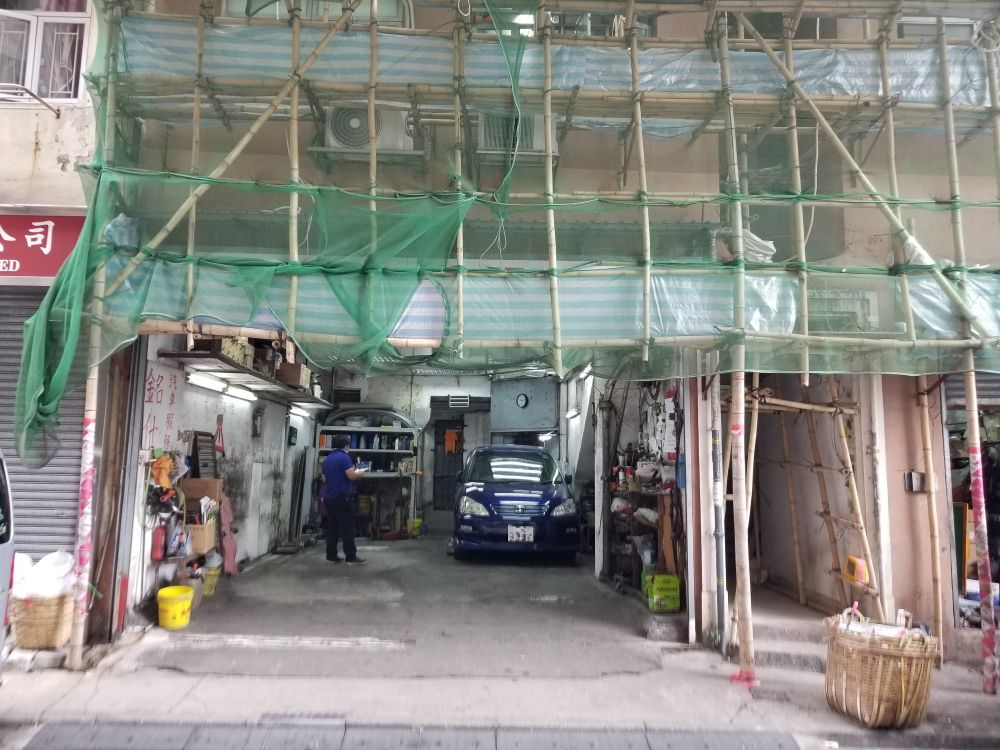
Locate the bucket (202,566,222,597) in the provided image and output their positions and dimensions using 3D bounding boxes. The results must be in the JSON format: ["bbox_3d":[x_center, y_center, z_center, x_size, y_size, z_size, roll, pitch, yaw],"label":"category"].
[{"bbox_3d":[-2.771,1.953,7.144,0.245,0.275,0.245,1,-8,-2],"label":"bucket"}]

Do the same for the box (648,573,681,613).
[{"bbox_3d":[1.358,1.820,6.305,0.230,0.300,0.200,1,-7,-3],"label":"box"}]

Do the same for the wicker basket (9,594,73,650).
[{"bbox_3d":[-3.045,1.651,5.114,0.360,0.350,0.310,1,-8,-2],"label":"wicker basket"}]

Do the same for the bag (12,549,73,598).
[{"bbox_3d":[-3.282,1.434,5.400,0.420,0.350,0.380,1,-7,-3],"label":"bag"}]

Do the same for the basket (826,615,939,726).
[{"bbox_3d":[2.254,1.739,4.450,0.600,0.560,0.600,1,-7,-3],"label":"basket"}]

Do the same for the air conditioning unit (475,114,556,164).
[{"bbox_3d":[0.143,-1.996,6.158,0.660,0.420,0.320,1,-7,-3],"label":"air conditioning unit"}]

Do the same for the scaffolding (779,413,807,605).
[{"bbox_3d":[2.607,1.184,6.704,0.060,1.670,0.060,-4,-7,-4],"label":"scaffolding"}]

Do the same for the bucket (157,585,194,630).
[{"bbox_3d":[-2.456,1.757,5.706,0.280,0.300,0.280,1,-8,-2],"label":"bucket"}]

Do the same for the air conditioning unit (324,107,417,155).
[{"bbox_3d":[-0.961,-1.825,5.629,0.660,0.460,0.270,1,-8,-2],"label":"air conditioning unit"}]

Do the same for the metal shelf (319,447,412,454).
[{"bbox_3d":[-2.373,1.337,13.300,1.660,0.070,0.420,1,-7,-3],"label":"metal shelf"}]

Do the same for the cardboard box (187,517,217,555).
[{"bbox_3d":[-2.654,1.438,6.646,0.190,0.260,0.300,2,-8,-10],"label":"cardboard box"}]

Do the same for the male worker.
[{"bbox_3d":[-2.104,1.647,10.207,0.500,1.710,0.520,7,-9,-41],"label":"male worker"}]

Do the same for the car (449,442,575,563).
[{"bbox_3d":[0.159,1.975,12.111,1.760,1.660,4.660,1,-8,-2],"label":"car"}]

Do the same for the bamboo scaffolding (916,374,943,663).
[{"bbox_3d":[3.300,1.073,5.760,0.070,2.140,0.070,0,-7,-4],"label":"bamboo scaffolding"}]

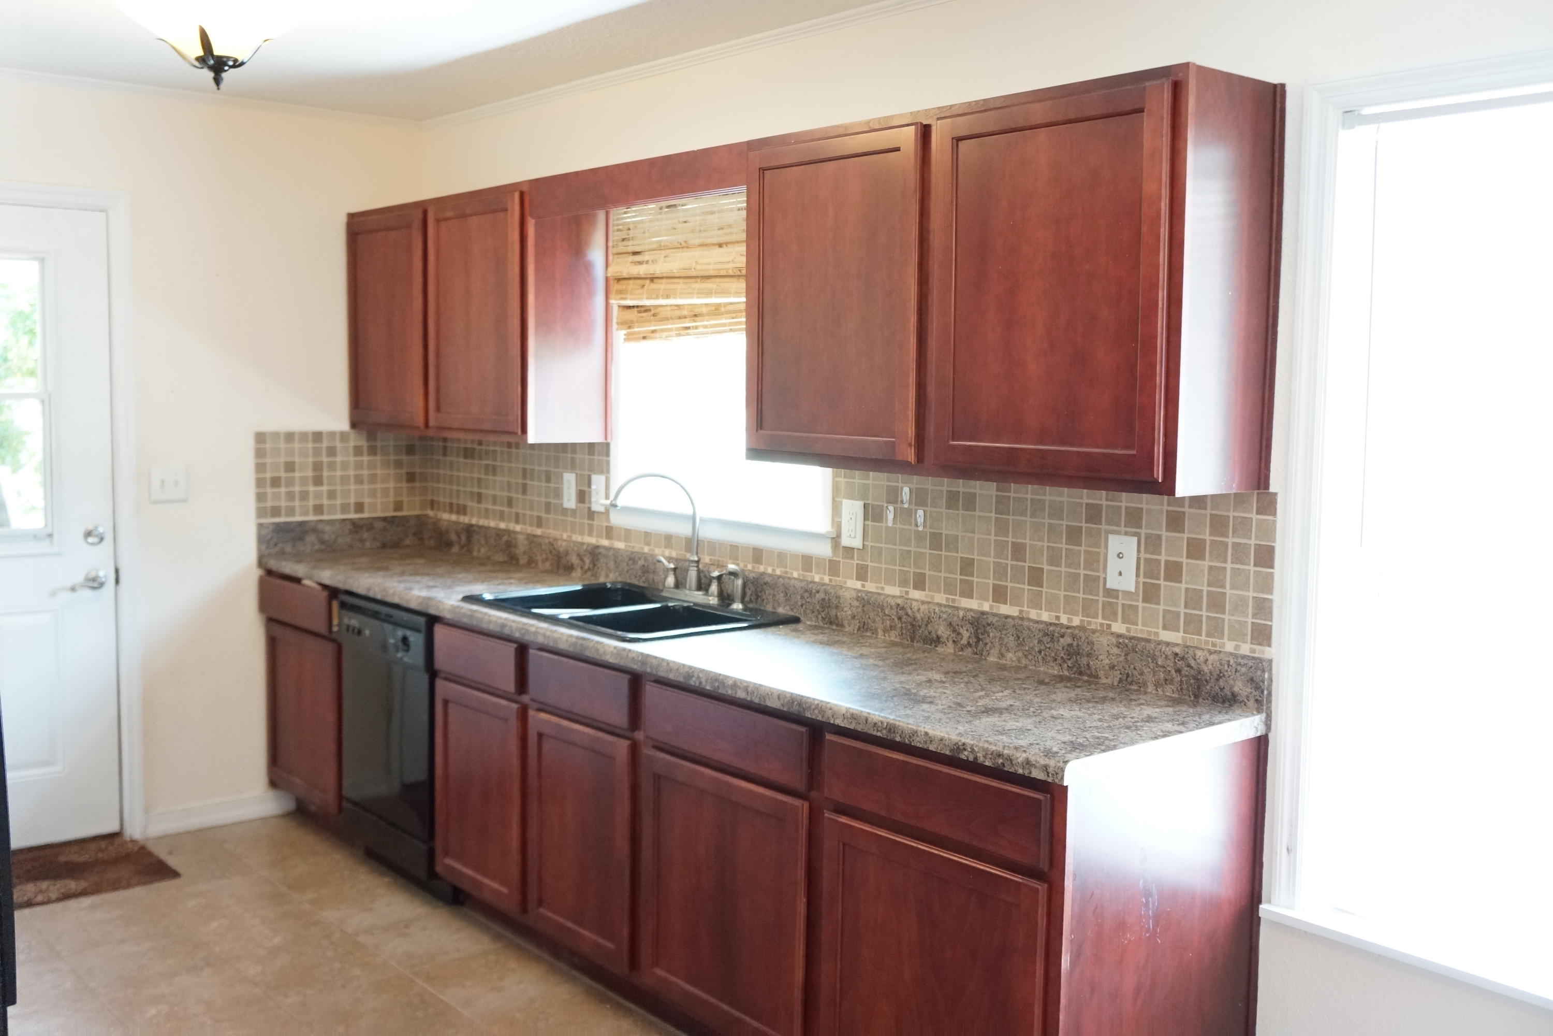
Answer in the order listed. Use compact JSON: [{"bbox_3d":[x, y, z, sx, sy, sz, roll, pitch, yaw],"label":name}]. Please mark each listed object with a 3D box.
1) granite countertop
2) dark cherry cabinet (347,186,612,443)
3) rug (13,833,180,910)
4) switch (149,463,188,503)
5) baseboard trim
[{"bbox_3d":[-0.417,0.274,3.849,0.637,0.043,3.446,-4,7,-41],"label":"granite countertop"},{"bbox_3d":[-1.021,-0.652,4.710,0.320,0.762,1.213,-4,7,-41],"label":"dark cherry cabinet"},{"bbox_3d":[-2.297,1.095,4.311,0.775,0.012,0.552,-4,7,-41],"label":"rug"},{"bbox_3d":[-2.004,-0.113,4.705,0.120,0.121,0.012,-4,7,-41],"label":"switch"},{"bbox_3d":[-1.911,1.008,4.905,0.515,0.085,0.016,-4,7,-41],"label":"baseboard trim"}]

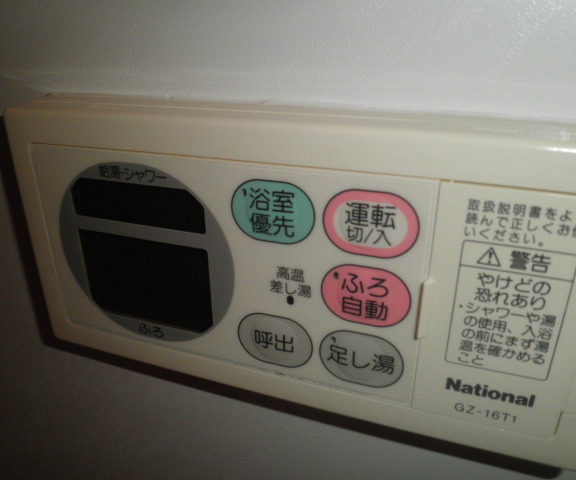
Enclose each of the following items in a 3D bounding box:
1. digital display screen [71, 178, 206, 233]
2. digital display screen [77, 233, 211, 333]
[{"bbox_3d":[-0.053,-0.012,0.167,0.055,0.015,0.002,8,24,19],"label":"digital display screen"},{"bbox_3d":[-0.053,0.016,0.179,0.055,0.035,0.002,8,24,19],"label":"digital display screen"}]

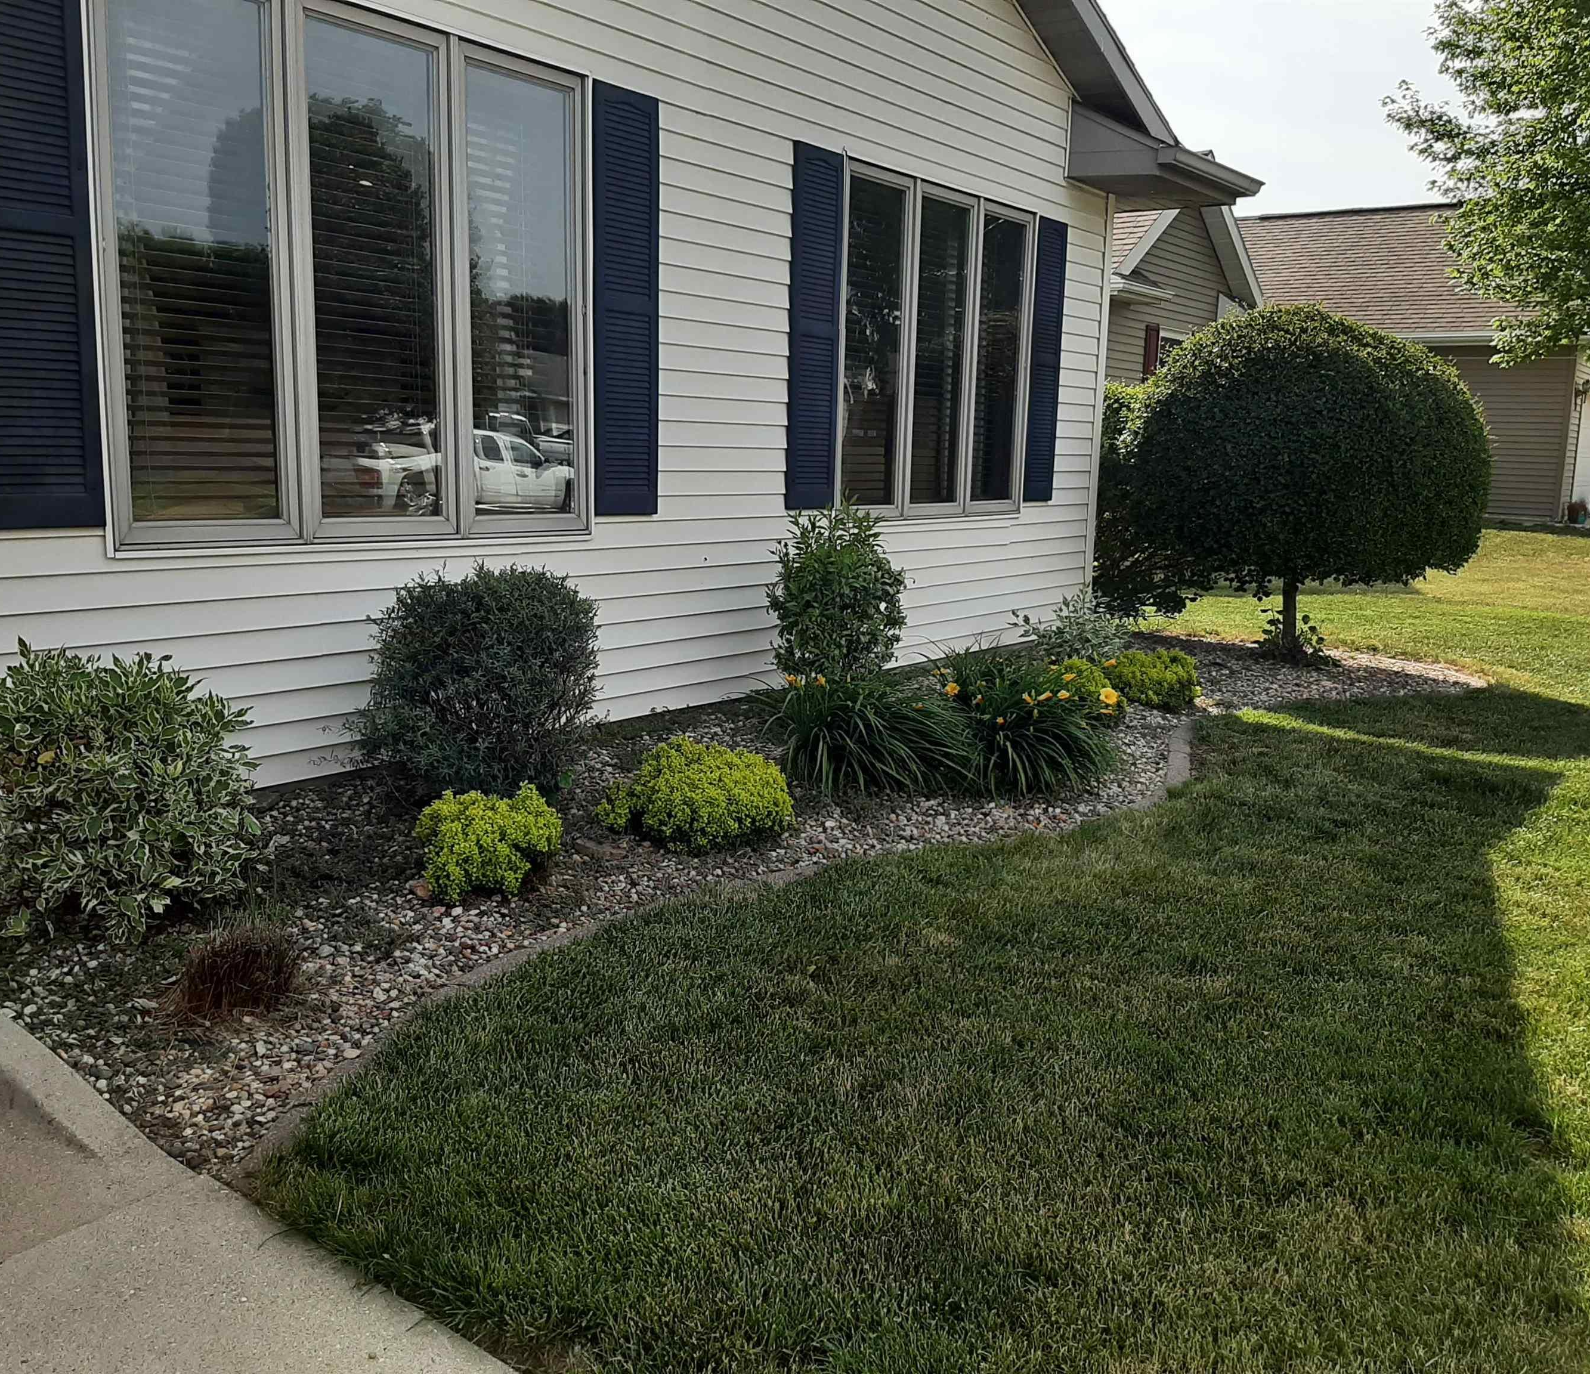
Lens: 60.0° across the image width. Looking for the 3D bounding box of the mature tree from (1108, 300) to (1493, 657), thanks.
[{"bbox_3d":[3.074,-1.254,8.480,2.108,2.062,2.108,9,12,37],"label":"mature tree"}]

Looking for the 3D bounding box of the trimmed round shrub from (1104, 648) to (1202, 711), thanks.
[{"bbox_3d":[1.720,-0.037,6.598,0.443,0.270,0.443,9,12,37],"label":"trimmed round shrub"}]

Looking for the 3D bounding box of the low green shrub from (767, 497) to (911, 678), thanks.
[{"bbox_3d":[0.180,-0.338,6.018,0.600,0.944,0.600,1,10,0],"label":"low green shrub"}]

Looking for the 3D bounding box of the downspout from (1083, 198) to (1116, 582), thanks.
[{"bbox_3d":[1.896,-1.684,8.684,0.080,2.724,0.090,9,12,37],"label":"downspout"}]

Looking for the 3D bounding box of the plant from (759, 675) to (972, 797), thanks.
[{"bbox_3d":[0.251,0.166,4.933,0.749,0.381,0.789,1,10,0],"label":"plant"}]

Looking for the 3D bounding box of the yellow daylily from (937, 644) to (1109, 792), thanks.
[{"bbox_3d":[0.820,0.111,4.957,0.629,0.531,0.599,1,10,0],"label":"yellow daylily"}]

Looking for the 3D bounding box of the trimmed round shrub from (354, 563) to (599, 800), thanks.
[{"bbox_3d":[-1.027,-0.010,4.513,0.737,0.772,0.775,1,10,0],"label":"trimmed round shrub"}]

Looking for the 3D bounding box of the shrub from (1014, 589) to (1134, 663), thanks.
[{"bbox_3d":[1.534,-0.328,7.617,0.674,0.431,0.674,1,10,0],"label":"shrub"}]

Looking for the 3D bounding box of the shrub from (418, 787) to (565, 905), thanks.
[{"bbox_3d":[-0.818,0.414,3.687,0.385,0.278,0.385,1,10,0],"label":"shrub"}]

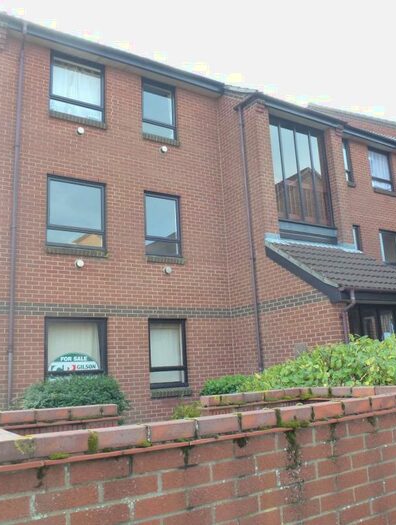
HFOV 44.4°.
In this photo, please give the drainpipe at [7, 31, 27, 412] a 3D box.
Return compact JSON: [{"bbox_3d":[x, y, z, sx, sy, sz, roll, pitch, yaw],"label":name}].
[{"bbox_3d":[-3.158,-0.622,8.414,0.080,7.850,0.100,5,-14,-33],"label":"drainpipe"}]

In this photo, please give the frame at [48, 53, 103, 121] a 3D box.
[{"bbox_3d":[-2.431,-3.482,9.765,1.165,1.350,0.100,5,-14,-33],"label":"frame"}]

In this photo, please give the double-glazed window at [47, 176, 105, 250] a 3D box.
[{"bbox_3d":[-2.303,-0.920,9.216,1.165,1.350,0.100,5,-14,-33],"label":"double-glazed window"}]

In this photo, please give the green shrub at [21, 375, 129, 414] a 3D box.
[{"bbox_3d":[-1.899,2.451,7.594,1.500,1.380,1.100,5,-14,-33],"label":"green shrub"}]

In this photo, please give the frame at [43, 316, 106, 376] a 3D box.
[{"bbox_3d":[-2.173,1.666,8.661,1.165,1.350,0.100,5,-14,-33],"label":"frame"}]

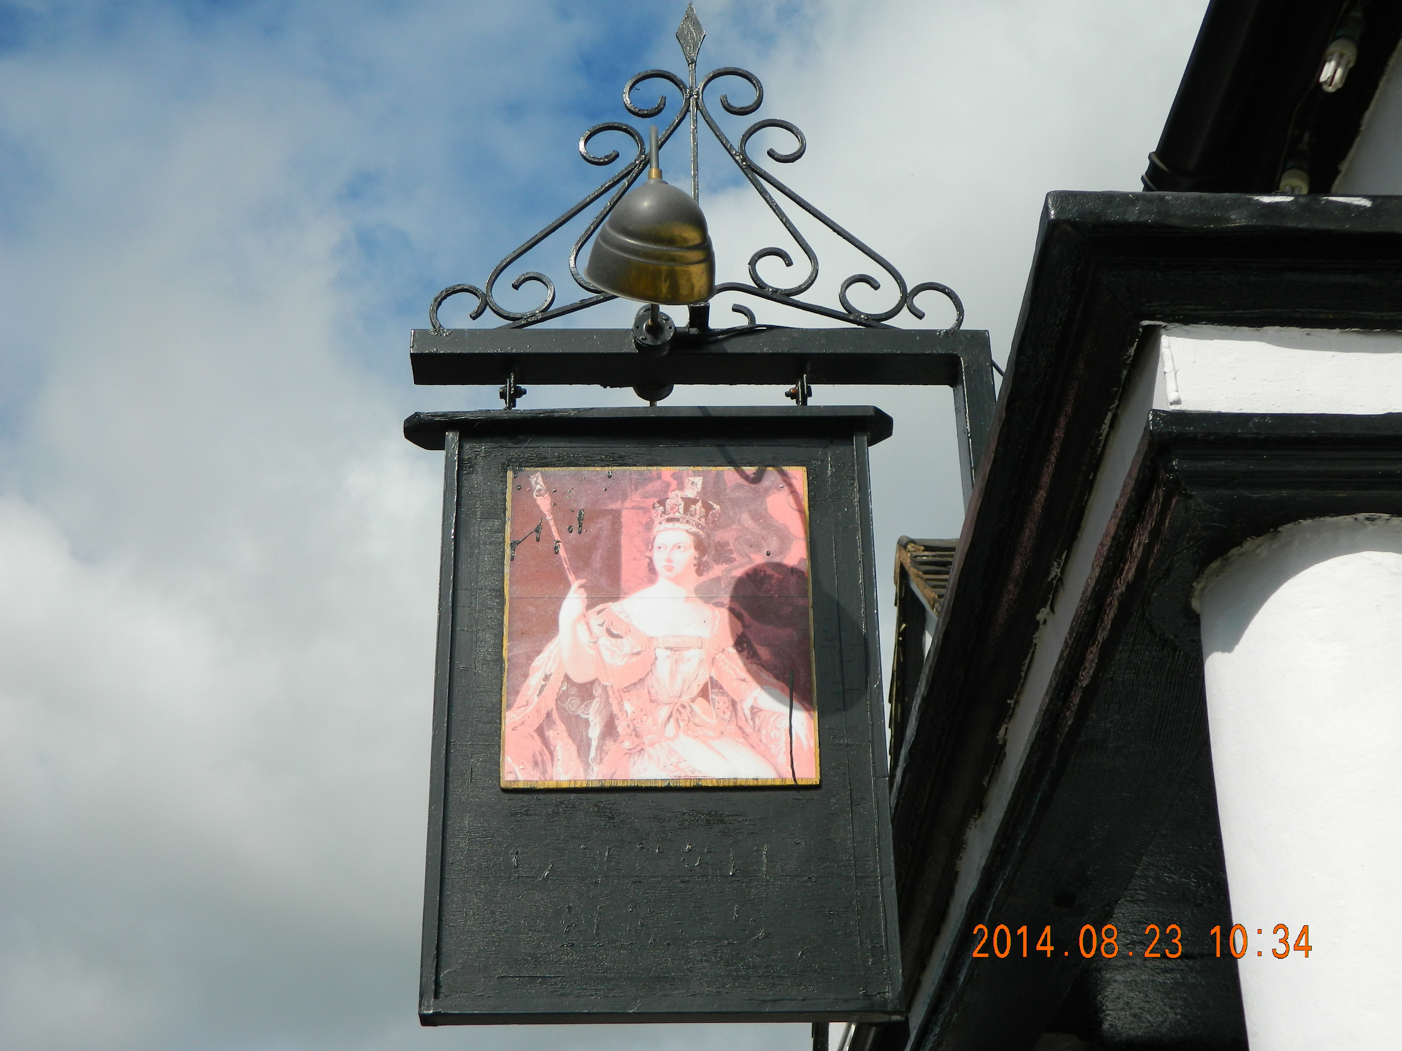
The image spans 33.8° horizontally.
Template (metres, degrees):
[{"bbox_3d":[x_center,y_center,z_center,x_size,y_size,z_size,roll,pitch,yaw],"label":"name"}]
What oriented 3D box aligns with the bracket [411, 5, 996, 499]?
[{"bbox_3d":[-0.004,-0.463,3.952,0.953,1.156,0.092,0,-31,-2],"label":"bracket"}]

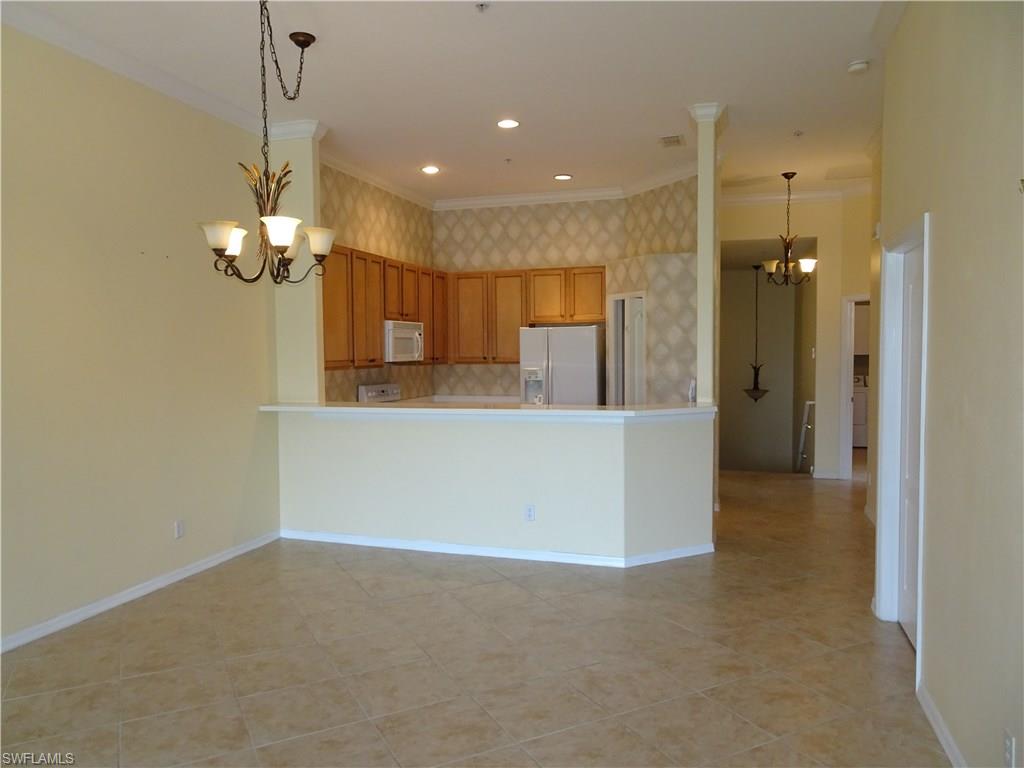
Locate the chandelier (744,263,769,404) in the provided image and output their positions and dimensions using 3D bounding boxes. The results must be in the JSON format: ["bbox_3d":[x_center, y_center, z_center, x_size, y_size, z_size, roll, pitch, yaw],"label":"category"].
[{"bbox_3d":[3.849,-0.781,11.150,0.400,2.149,0.400,0,3,18],"label":"chandelier"}]

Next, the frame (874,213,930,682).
[{"bbox_3d":[2.003,0.304,3.551,0.150,2.102,0.969,0,3,18],"label":"frame"}]

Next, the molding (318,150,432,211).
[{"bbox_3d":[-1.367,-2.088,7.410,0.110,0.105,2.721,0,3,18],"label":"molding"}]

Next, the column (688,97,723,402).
[{"bbox_3d":[1.477,-0.963,5.419,0.260,2.221,0.260,0,3,18],"label":"column"}]

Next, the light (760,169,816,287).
[{"bbox_3d":[2.887,-1.611,7.415,0.580,1.158,0.560,0,3,18],"label":"light"}]

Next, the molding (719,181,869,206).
[{"bbox_3d":[3.230,-2.177,8.218,1.547,0.115,0.120,0,3,18],"label":"molding"}]

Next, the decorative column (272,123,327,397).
[{"bbox_3d":[-1.703,-0.942,5.747,0.505,2.221,0.202,0,3,18],"label":"decorative column"}]

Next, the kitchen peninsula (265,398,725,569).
[{"bbox_3d":[-0.194,0.719,5.609,3.475,1.120,0.980,0,3,18],"label":"kitchen peninsula"}]

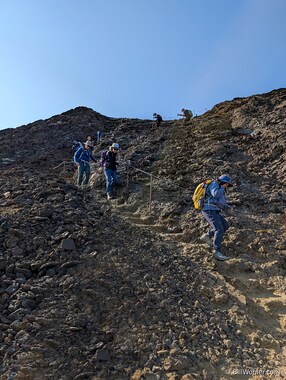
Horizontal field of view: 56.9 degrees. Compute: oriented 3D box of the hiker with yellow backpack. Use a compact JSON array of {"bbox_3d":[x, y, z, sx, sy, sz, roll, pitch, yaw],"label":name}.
[{"bbox_3d":[1.296,0.509,4.850,0.720,1.550,0.520,-1,-6,22],"label":"hiker with yellow backpack"}]

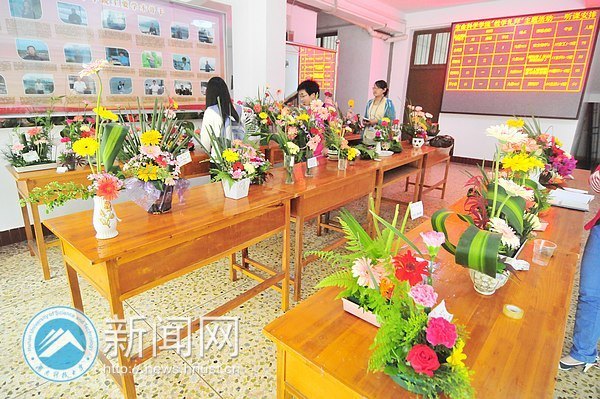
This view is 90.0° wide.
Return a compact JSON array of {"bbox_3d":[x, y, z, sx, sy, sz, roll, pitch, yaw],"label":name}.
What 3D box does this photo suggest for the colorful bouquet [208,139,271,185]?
[{"bbox_3d":[-0.345,-0.217,1.710,0.340,0.245,0.270,-2,18,-11],"label":"colorful bouquet"}]

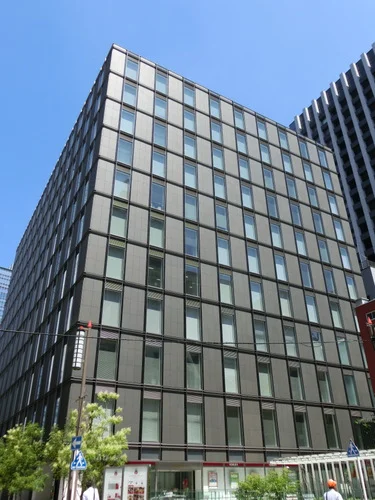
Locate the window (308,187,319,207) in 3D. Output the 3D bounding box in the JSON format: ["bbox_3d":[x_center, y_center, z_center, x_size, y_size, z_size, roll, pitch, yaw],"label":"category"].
[{"bbox_3d":[15.439,-6.358,51.289,1.382,2.800,0.150,15,-33,-26],"label":"window"}]

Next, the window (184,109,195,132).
[{"bbox_3d":[0.277,-14.058,45.989,1.280,2.860,0.150,15,-33,-26],"label":"window"}]

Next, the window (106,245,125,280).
[{"bbox_3d":[-5.608,1.030,33.041,1.382,2.800,0.150,15,-33,-26],"label":"window"}]

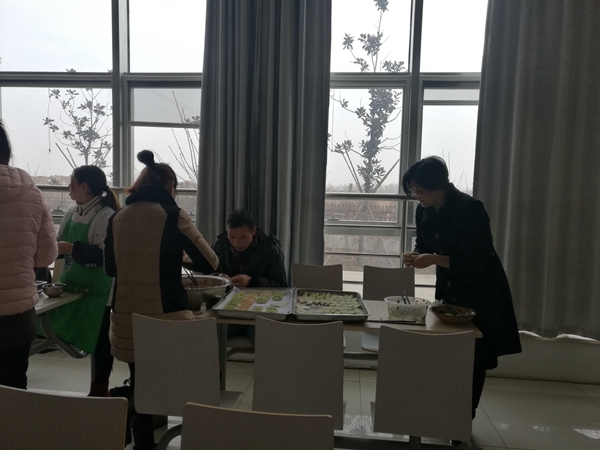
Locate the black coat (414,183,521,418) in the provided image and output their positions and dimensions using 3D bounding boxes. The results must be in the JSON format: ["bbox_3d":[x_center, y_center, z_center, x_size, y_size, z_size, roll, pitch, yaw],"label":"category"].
[{"bbox_3d":[0.975,0.361,2.737,0.520,1.220,0.500,0,5,-16],"label":"black coat"}]

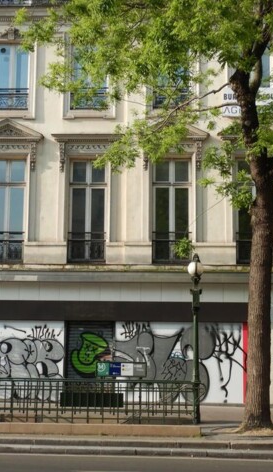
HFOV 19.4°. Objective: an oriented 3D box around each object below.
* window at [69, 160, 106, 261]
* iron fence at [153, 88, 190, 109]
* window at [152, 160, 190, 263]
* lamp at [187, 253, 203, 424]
[{"bbox_3d":[-1.616,-0.820,26.970,1.295,3.481,0.250,0,-9,2],"label":"window"},{"bbox_3d":[1.211,-4.680,27.310,1.260,0.744,0.100,0,-9,2],"label":"iron fence"},{"bbox_3d":[1.208,-0.841,27.131,1.220,3.479,0.250,0,-9,3],"label":"window"},{"bbox_3d":[1.340,2.324,18.300,0.360,3.870,0.380,0,-9,3],"label":"lamp"}]

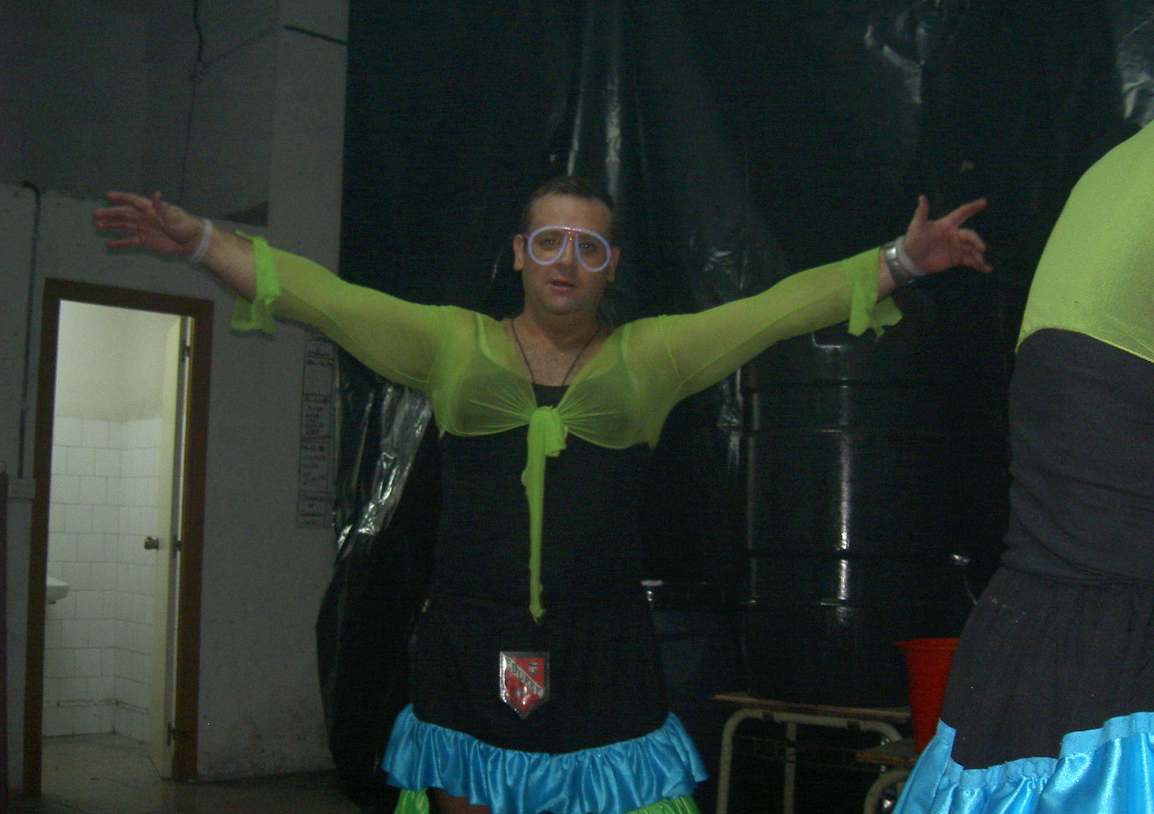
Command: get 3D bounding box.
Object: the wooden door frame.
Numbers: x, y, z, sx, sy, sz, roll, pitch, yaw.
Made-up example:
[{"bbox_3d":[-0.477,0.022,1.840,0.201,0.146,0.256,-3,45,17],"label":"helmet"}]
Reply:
[{"bbox_3d":[-1.920,0.540,5.420,0.760,2.100,0.100,6,-7,-42],"label":"wooden door frame"}]

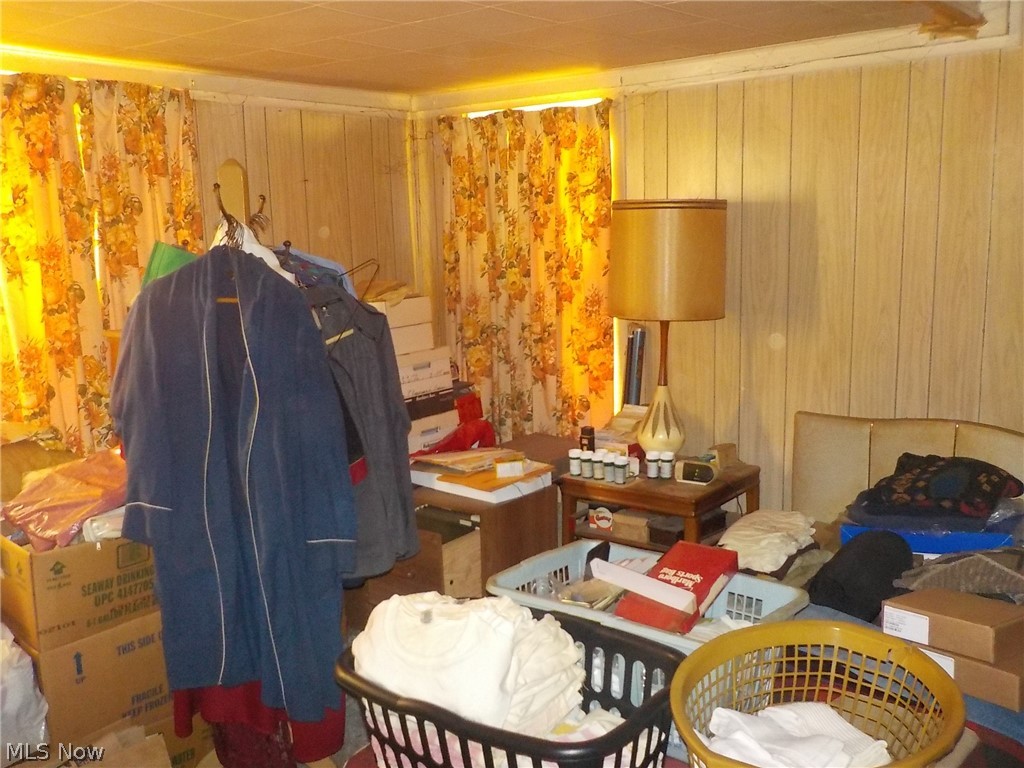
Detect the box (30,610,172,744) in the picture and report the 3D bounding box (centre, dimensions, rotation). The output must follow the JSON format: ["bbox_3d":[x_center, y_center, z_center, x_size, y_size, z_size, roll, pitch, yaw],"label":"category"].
[{"bbox_3d":[-1.177,0.786,2.627,0.360,0.305,0.500,8,14,43],"label":"box"}]

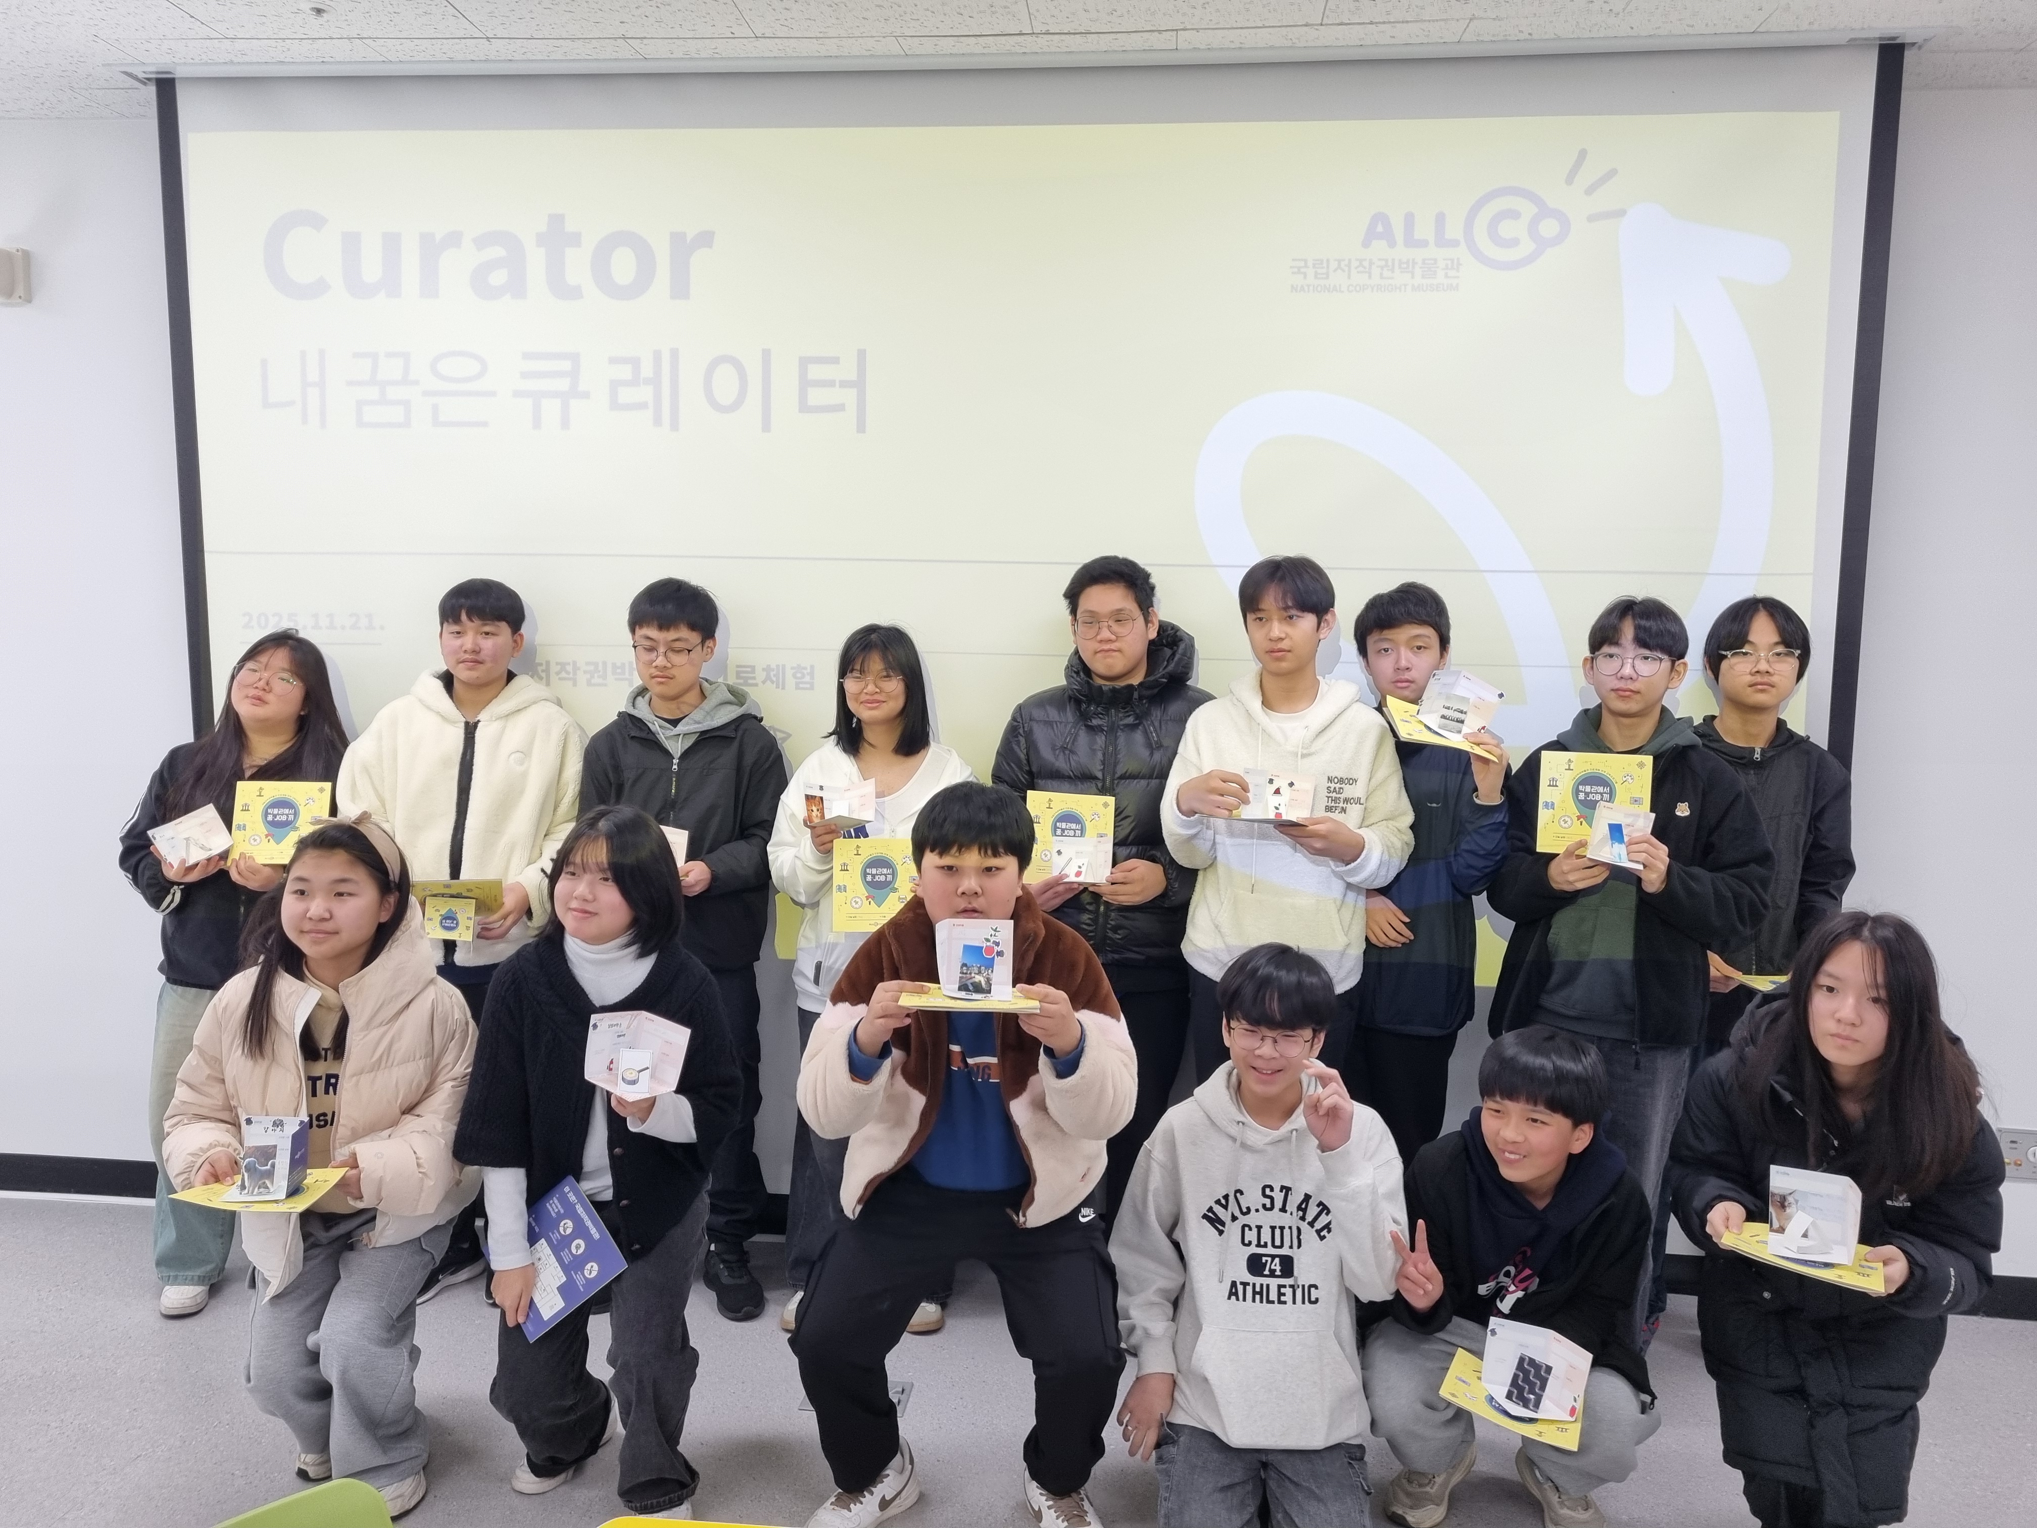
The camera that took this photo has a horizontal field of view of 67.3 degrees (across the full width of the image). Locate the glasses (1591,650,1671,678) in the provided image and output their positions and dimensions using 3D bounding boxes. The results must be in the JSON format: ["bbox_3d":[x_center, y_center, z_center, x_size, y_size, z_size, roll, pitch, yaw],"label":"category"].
[{"bbox_3d":[1.125,-0.187,2.825,0.140,0.047,0.130,5,10,33],"label":"glasses"}]

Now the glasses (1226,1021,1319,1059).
[{"bbox_3d":[0.413,0.432,2.483,0.138,0.046,0.135,3,8,15],"label":"glasses"}]

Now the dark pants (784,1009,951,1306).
[{"bbox_3d":[-0.344,0.813,3.428,0.400,0.770,0.270,1,7,-2],"label":"dark pants"}]

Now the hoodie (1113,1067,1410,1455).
[{"bbox_3d":[0.410,0.840,2.612,0.490,0.636,0.360,2,7,8],"label":"hoodie"}]

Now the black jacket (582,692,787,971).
[{"bbox_3d":[-0.720,0.145,3.290,0.450,0.580,0.310,1,7,4],"label":"black jacket"}]

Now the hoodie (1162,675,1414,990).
[{"bbox_3d":[0.546,0.143,3.096,0.496,0.639,0.340,2,7,12],"label":"hoodie"}]

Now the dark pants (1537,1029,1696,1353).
[{"bbox_3d":[1.279,0.756,3.320,0.340,0.890,0.260,1,7,8],"label":"dark pants"}]

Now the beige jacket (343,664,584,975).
[{"bbox_3d":[-1.226,0.123,3.369,0.512,0.647,0.340,0,7,-8],"label":"beige jacket"}]

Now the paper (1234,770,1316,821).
[{"bbox_3d":[0.491,0.062,2.925,0.150,0.100,0.085,1,-3,0],"label":"paper"}]

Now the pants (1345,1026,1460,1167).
[{"bbox_3d":[0.841,0.738,3.360,0.320,0.910,0.250,1,7,6],"label":"pants"}]

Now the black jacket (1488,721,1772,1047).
[{"bbox_3d":[1.169,0.235,2.924,0.496,0.626,0.360,3,7,18],"label":"black jacket"}]

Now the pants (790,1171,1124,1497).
[{"bbox_3d":[-0.109,1.010,2.714,0.586,0.491,0.480,1,7,2],"label":"pants"}]

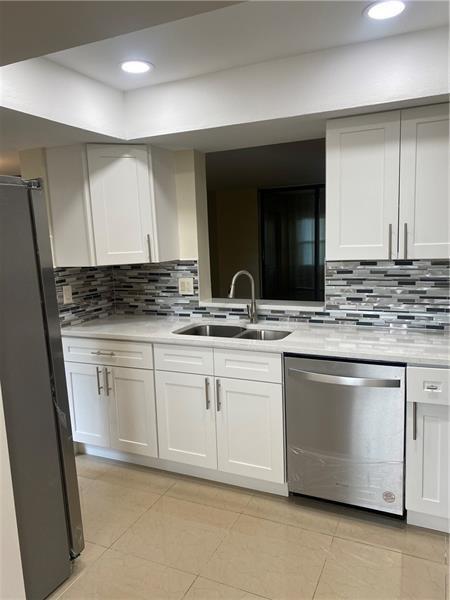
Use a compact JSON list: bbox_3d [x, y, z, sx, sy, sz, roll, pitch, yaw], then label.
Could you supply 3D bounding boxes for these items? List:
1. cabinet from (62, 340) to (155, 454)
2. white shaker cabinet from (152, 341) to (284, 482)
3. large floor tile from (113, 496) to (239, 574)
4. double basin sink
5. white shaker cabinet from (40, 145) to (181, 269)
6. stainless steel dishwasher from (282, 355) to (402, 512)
[{"bbox_3d":[-0.654,0.621,3.292,0.770,0.801,0.625,2,8,25],"label":"cabinet"},{"bbox_3d":[0.076,0.642,2.954,0.838,0.801,0.625,2,8,25],"label":"white shaker cabinet"},{"bbox_3d":[-0.245,1.213,2.368,0.509,0.010,0.509,2,8,25],"label":"large floor tile"},{"bbox_3d":[0.058,0.317,2.918,0.760,0.205,0.390,2,8,25],"label":"double basin sink"},{"bbox_3d":[-0.792,-0.657,3.261,0.872,0.770,0.664,-5,8,-20],"label":"white shaker cabinet"},{"bbox_3d":[0.733,0.678,2.606,0.608,0.808,0.620,2,8,25],"label":"stainless steel dishwasher"}]

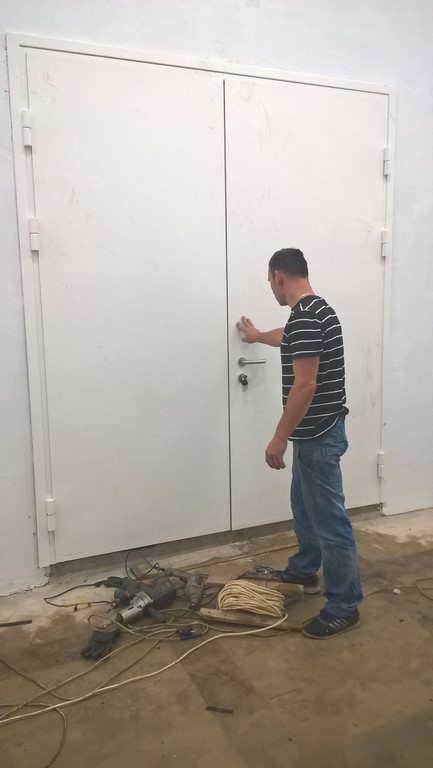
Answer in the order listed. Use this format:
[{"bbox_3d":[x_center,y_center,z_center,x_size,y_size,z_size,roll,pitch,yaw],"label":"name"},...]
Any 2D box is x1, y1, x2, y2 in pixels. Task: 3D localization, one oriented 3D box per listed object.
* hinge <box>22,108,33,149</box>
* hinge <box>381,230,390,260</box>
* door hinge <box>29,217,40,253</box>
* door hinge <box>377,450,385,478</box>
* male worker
[{"bbox_3d":[-0.881,-1.190,2.943,0.040,0.160,0.040,-5,9,-23],"label":"hinge"},{"bbox_3d":[1.024,-0.844,3.823,0.040,0.160,0.040,-5,9,-23],"label":"hinge"},{"bbox_3d":[-0.867,-0.714,3.018,0.040,0.160,0.040,-5,9,-23],"label":"door hinge"},{"bbox_3d":[1.048,0.517,4.032,0.040,0.160,0.040,-1,9,0],"label":"door hinge"},{"bbox_3d":[0.326,0.212,3.053,0.750,1.690,0.600,5,10,33],"label":"male worker"}]

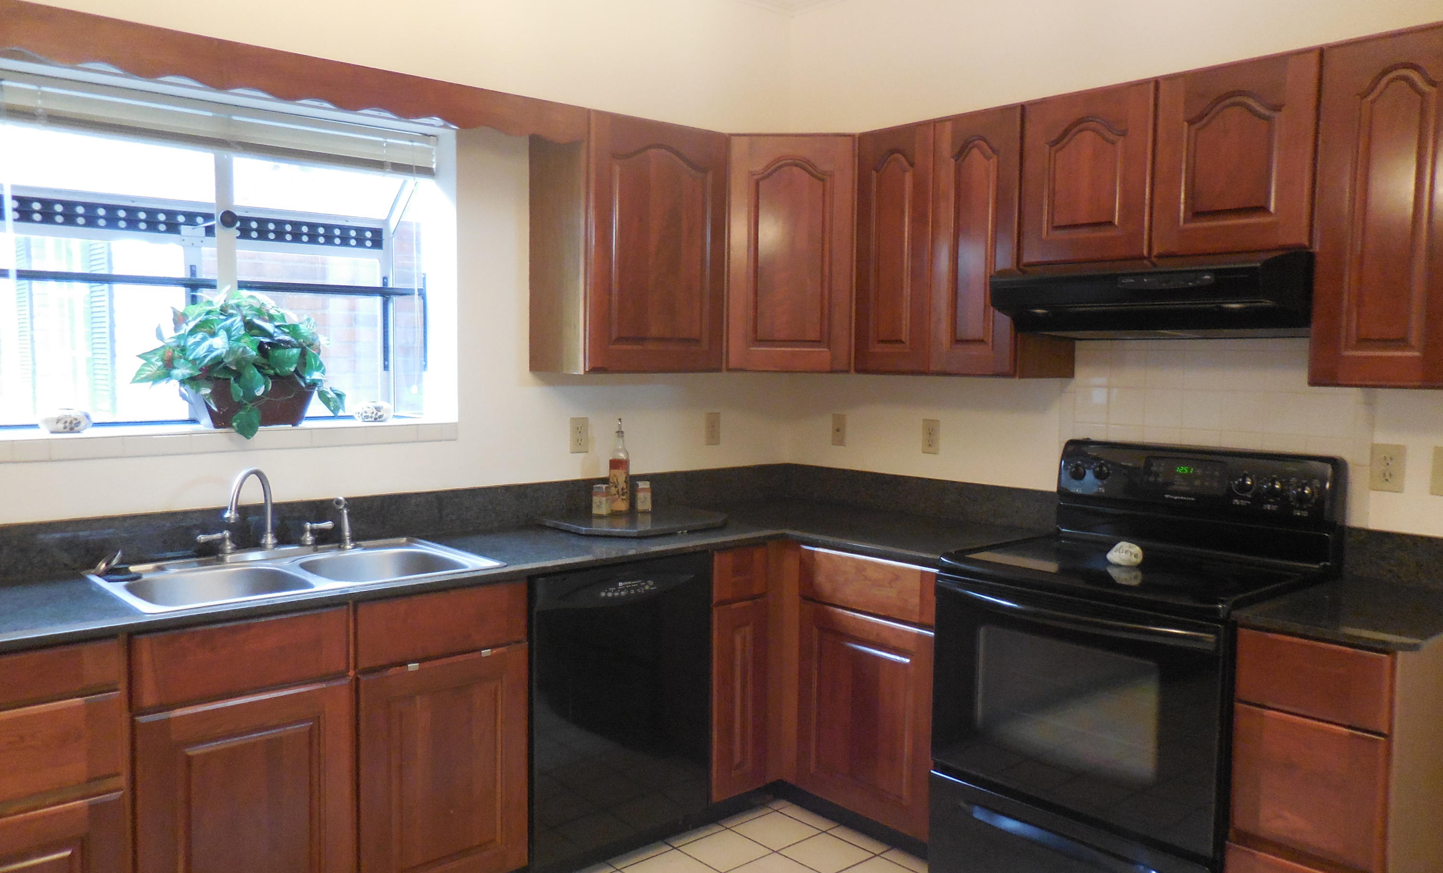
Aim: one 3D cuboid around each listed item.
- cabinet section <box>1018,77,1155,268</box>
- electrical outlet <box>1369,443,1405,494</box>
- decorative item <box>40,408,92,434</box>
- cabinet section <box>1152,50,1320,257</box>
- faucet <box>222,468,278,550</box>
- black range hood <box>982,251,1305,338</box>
[{"bbox_3d":[1.089,-0.693,2.889,0.320,0.447,0.381,-2,5,-42],"label":"cabinet section"},{"bbox_3d":[1.614,0.076,2.526,0.010,0.114,0.074,-3,5,-41],"label":"electrical outlet"},{"bbox_3d":[-1.683,-0.038,2.682,0.120,0.062,0.100,-3,5,-41],"label":"decorative item"},{"bbox_3d":[1.343,-0.671,2.605,0.320,0.447,0.381,-2,5,-42],"label":"cabinet section"},{"bbox_3d":[-1.175,0.189,2.610,0.055,0.222,0.228,1,4,3],"label":"faucet"},{"bbox_3d":[1.150,-0.352,2.703,0.450,0.185,0.764,-3,5,-41],"label":"black range hood"}]

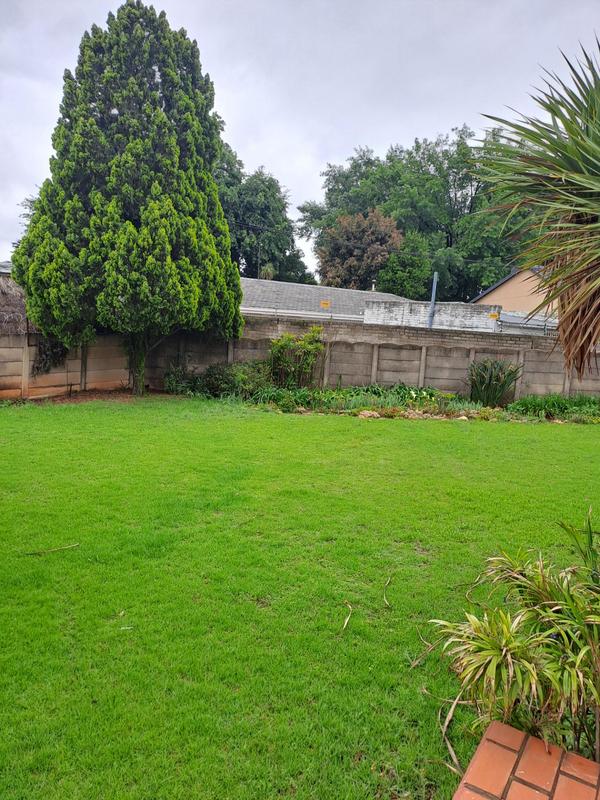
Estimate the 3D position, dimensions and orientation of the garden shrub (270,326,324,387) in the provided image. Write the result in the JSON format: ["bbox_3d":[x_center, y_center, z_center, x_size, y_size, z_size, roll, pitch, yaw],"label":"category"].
[{"bbox_3d":[-0.093,-1.072,15.300,1.400,1.700,1.250,4,5,0],"label":"garden shrub"}]

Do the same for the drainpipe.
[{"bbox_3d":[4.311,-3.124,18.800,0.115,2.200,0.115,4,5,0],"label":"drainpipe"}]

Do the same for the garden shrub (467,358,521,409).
[{"bbox_3d":[5.083,-0.431,15.100,1.400,1.280,1.250,4,5,0],"label":"garden shrub"}]

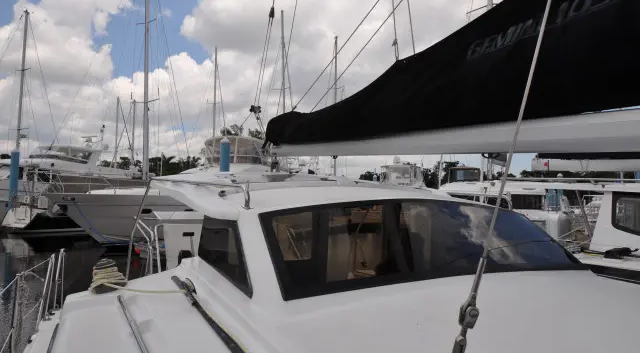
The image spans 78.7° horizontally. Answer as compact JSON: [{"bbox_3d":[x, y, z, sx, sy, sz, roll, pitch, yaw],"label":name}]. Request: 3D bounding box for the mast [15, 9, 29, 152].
[{"bbox_3d":[-20.385,-5.229,26.703,0.180,12.370,0.220,2,-3,-18],"label":"mast"}]

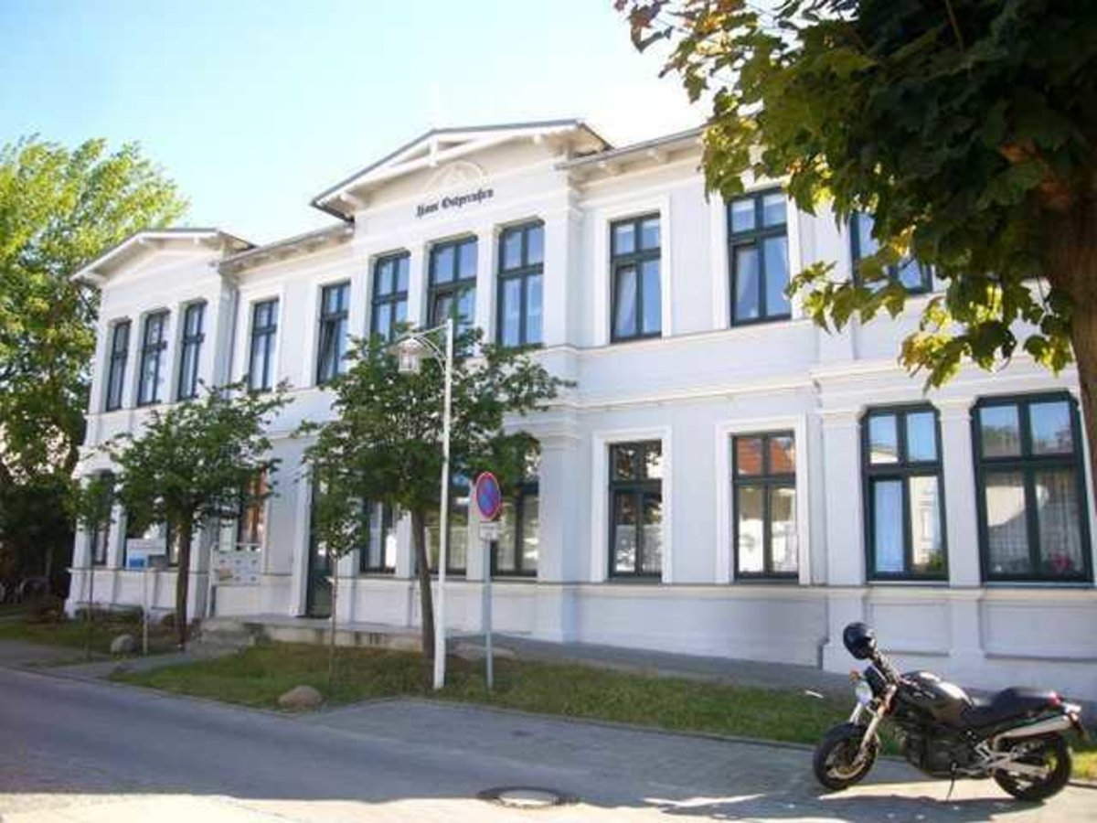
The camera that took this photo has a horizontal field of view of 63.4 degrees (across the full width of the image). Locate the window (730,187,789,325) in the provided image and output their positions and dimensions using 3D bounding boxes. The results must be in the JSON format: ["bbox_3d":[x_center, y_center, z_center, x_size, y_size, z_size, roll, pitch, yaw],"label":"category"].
[{"bbox_3d":[3.326,-2.454,13.998,0.998,2.181,0.150,-6,-11,31],"label":"window"}]

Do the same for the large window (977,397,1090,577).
[{"bbox_3d":[6.062,0.947,11.168,1.236,2.352,0.150,-6,-11,31],"label":"large window"}]

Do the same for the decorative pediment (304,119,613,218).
[{"bbox_3d":[-1.931,-4.667,16.865,6.273,1.100,0.900,-6,-11,31],"label":"decorative pediment"}]

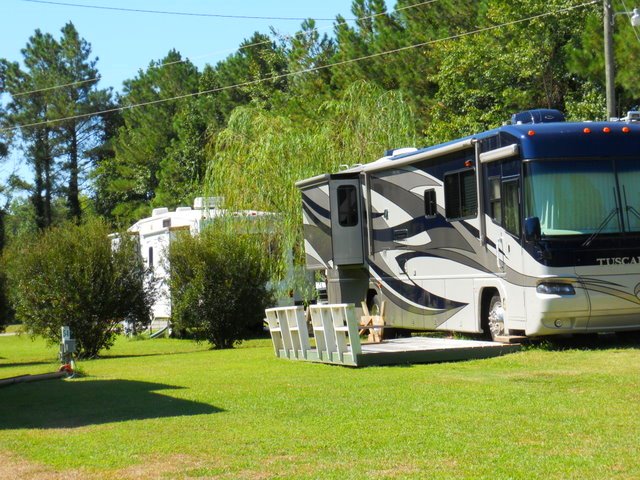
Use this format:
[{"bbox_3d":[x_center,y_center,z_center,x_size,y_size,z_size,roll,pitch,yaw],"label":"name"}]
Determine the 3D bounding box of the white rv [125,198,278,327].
[{"bbox_3d":[-3.520,0.894,46.132,2.930,3.400,10.500,-2,-1,-16],"label":"white rv"}]

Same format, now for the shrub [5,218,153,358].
[{"bbox_3d":[-4.102,0.822,27.528,2.462,2.376,2.400,-2,-1,0],"label":"shrub"}]

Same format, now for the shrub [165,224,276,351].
[{"bbox_3d":[-1.798,0.803,29.027,1.875,2.308,1.900,-2,-1,0],"label":"shrub"}]

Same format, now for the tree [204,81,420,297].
[{"bbox_3d":[-0.281,-0.864,41.043,5.400,6.250,5.400,-2,-1,0],"label":"tree"}]

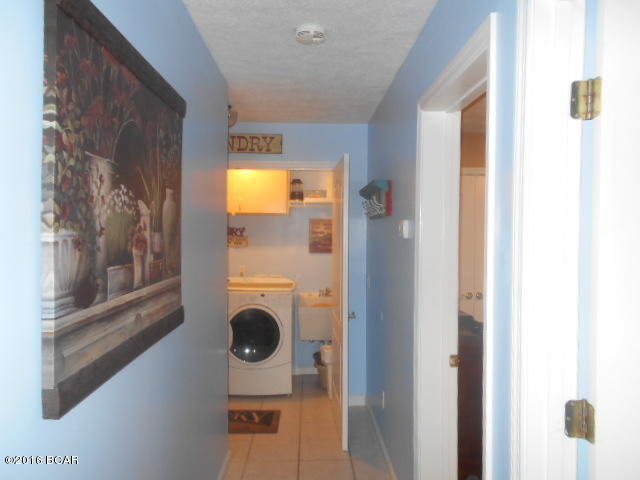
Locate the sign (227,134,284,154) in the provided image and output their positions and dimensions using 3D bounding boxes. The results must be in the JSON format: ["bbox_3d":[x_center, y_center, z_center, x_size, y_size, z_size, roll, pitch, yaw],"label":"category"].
[{"bbox_3d":[-0.738,-0.808,4.063,0.842,0.154,0.020,0,1,-1],"label":"sign"}]

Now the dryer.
[{"bbox_3d":[-0.599,0.920,4.685,0.686,1.000,0.660,0,1,-1],"label":"dryer"}]

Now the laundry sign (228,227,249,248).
[{"bbox_3d":[-1.051,-0.026,4.981,0.619,0.214,0.020,0,1,-1],"label":"laundry sign"}]

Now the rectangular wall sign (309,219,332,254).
[{"bbox_3d":[0.008,-0.036,5.009,0.247,0.363,0.025,0,1,-1],"label":"rectangular wall sign"}]

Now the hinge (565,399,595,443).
[{"bbox_3d":[0.616,0.431,1.138,0.048,0.090,0.048,0,1,-1],"label":"hinge"}]

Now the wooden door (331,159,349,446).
[{"bbox_3d":[0.162,0.416,3.690,0.036,2.020,0.830,0,1,-3],"label":"wooden door"}]

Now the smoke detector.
[{"bbox_3d":[-0.041,-0.958,2.243,0.140,0.042,0.140,0,1,-1],"label":"smoke detector"}]

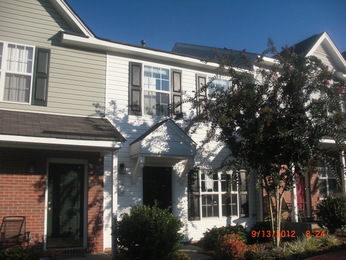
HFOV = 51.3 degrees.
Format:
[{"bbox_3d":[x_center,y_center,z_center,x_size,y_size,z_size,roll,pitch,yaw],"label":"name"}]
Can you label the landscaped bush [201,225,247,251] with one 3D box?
[{"bbox_3d":[1.450,3.006,10.042,1.120,0.580,0.980,4,-10,-30],"label":"landscaped bush"}]

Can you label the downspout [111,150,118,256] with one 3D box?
[{"bbox_3d":[-1.329,1.703,8.320,0.110,2.400,0.110,4,-10,-30],"label":"downspout"}]

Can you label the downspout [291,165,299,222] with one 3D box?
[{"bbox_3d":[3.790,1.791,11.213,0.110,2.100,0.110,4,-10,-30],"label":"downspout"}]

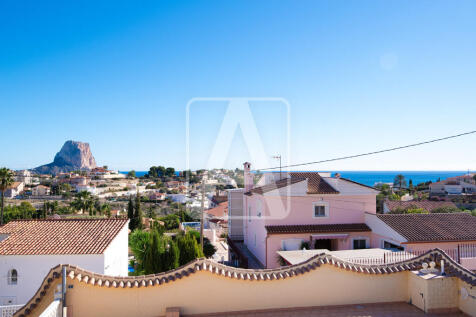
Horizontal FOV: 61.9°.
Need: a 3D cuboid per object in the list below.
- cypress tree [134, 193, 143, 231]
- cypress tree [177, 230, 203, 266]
[{"bbox_3d":[-13.049,7.213,52.000,1.100,5.600,1.100,0,-2,0],"label":"cypress tree"},{"bbox_3d":[-3.180,6.426,26.000,1.700,3.600,1.700,0,-2,0],"label":"cypress tree"}]

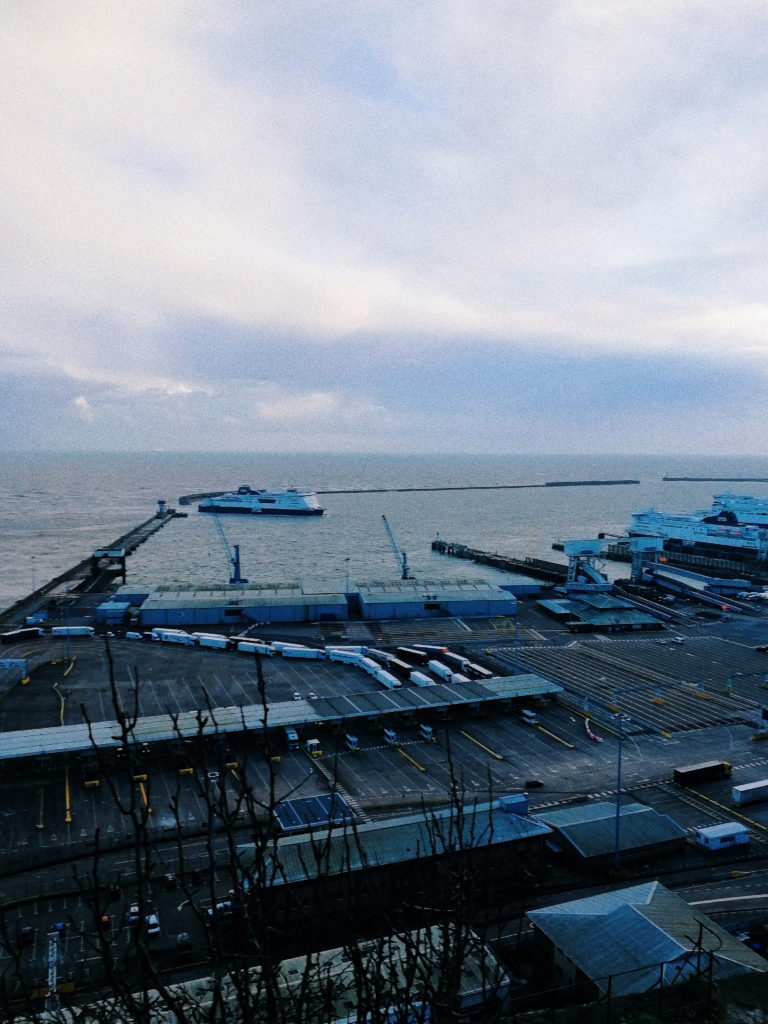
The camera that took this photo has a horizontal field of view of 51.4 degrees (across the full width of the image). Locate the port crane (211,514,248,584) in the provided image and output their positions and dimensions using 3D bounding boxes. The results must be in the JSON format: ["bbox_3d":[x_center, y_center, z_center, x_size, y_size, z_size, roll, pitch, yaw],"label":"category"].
[{"bbox_3d":[-93.270,22.700,481.240,23.000,43.000,11.000,0,4,-8],"label":"port crane"}]

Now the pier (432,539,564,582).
[{"bbox_3d":[86.580,36.480,616.450,14.000,9.000,182.000,-2,5,-24],"label":"pier"}]

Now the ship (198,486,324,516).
[{"bbox_3d":[-164.700,-15.470,1096.010,182.080,35.000,28.000,2,5,14],"label":"ship"}]

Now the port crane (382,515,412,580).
[{"bbox_3d":[8.570,22.650,497.140,19.000,42.000,10.000,0,4,-8],"label":"port crane"}]

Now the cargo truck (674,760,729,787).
[{"bbox_3d":[79.730,65.300,199.370,16.500,4.000,2.550,-2,5,-25],"label":"cargo truck"}]

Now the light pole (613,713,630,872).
[{"bbox_3d":[45.890,54.650,155.400,3.000,31.590,3.000,0,4,0],"label":"light pole"}]

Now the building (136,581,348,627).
[{"bbox_3d":[-68.700,45.510,402.760,96.660,10.000,52.000,0,4,-8],"label":"building"}]

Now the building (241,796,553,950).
[{"bbox_3d":[2.440,64.890,151.890,59.290,11.130,15.610,-1,5,-21],"label":"building"}]

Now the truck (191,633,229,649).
[{"bbox_3d":[-73.960,53.600,336.790,16.500,4.000,2.550,2,5,18],"label":"truck"}]

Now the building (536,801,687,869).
[{"bbox_3d":[47.440,67.080,168.990,24.730,4.720,19.170,-1,5,-21],"label":"building"}]

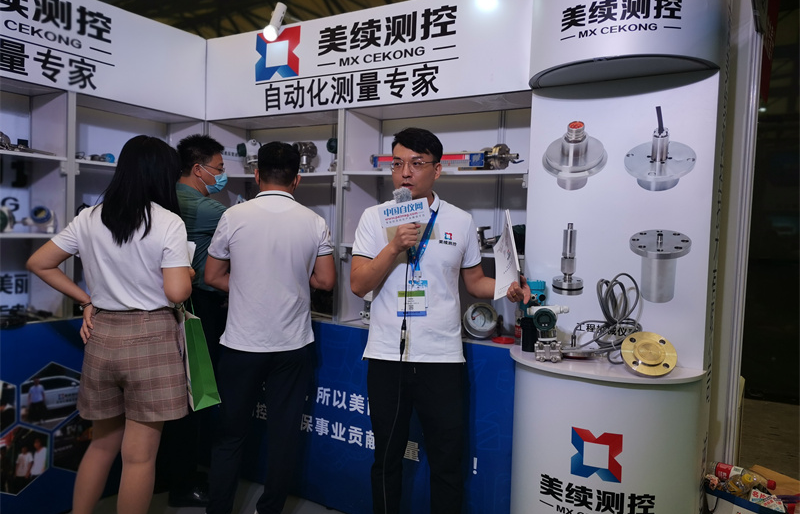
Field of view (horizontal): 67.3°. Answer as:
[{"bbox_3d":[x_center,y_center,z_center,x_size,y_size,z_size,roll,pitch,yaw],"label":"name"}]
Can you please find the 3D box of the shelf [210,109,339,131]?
[{"bbox_3d":[-0.616,-0.759,3.298,0.960,0.030,0.310,4,3,32],"label":"shelf"}]

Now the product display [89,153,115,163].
[{"bbox_3d":[-1.491,-0.494,3.005,0.075,0.050,0.110,4,3,35],"label":"product display"}]

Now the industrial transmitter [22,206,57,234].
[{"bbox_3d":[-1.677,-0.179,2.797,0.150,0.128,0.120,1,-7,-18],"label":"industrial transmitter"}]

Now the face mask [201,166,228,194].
[{"bbox_3d":[-0.897,-0.378,2.930,0.120,0.115,0.130,17,-2,-17],"label":"face mask"}]

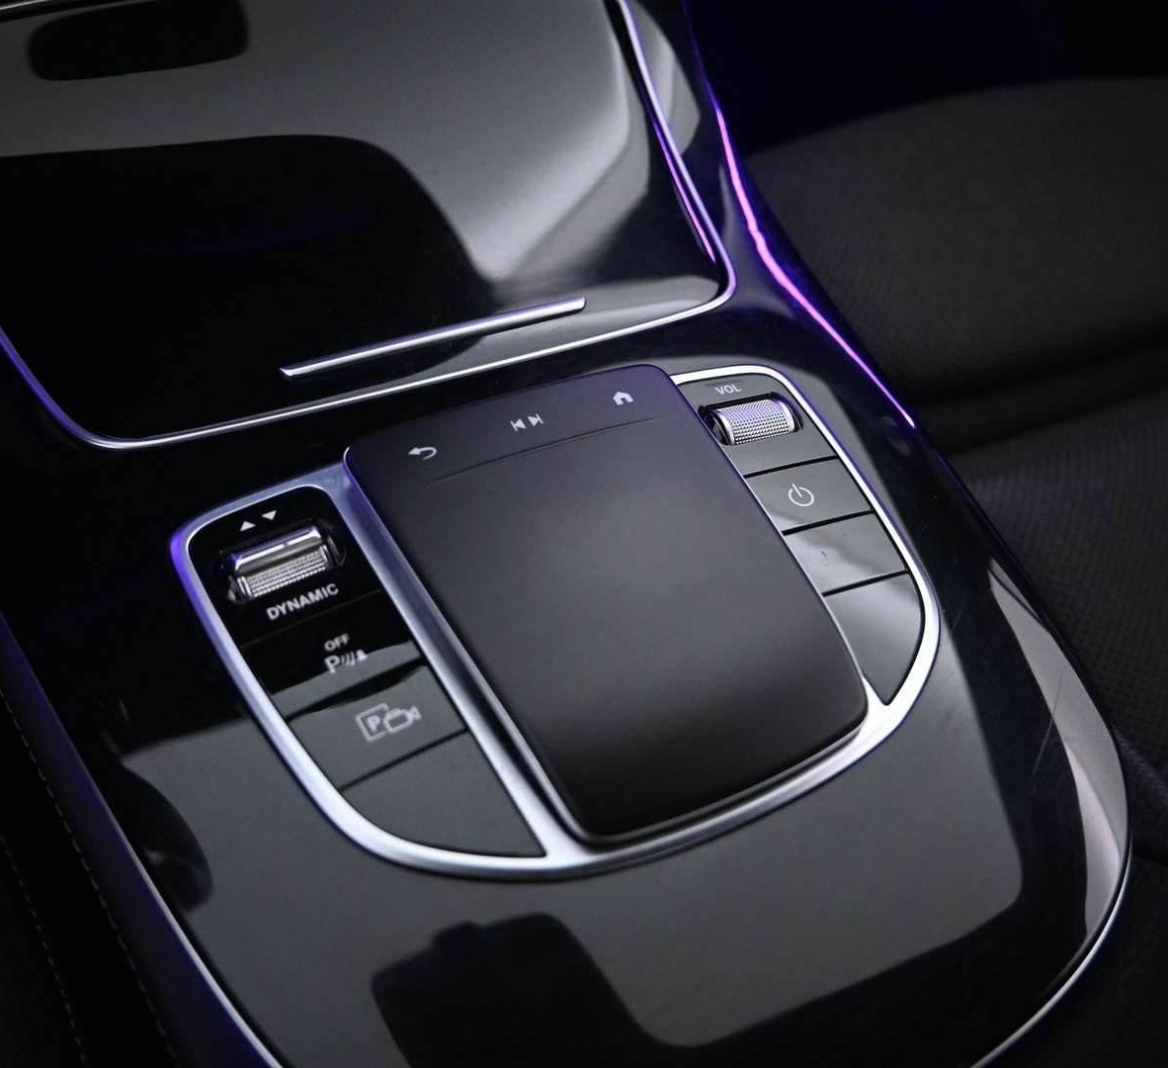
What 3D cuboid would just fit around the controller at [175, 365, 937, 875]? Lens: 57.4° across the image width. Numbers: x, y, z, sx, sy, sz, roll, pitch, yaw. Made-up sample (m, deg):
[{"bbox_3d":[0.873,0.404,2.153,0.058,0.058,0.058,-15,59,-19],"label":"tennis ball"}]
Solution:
[{"bbox_3d":[0.004,0.016,0.242,0.166,0.018,0.118,-17,55,-24],"label":"controller"}]

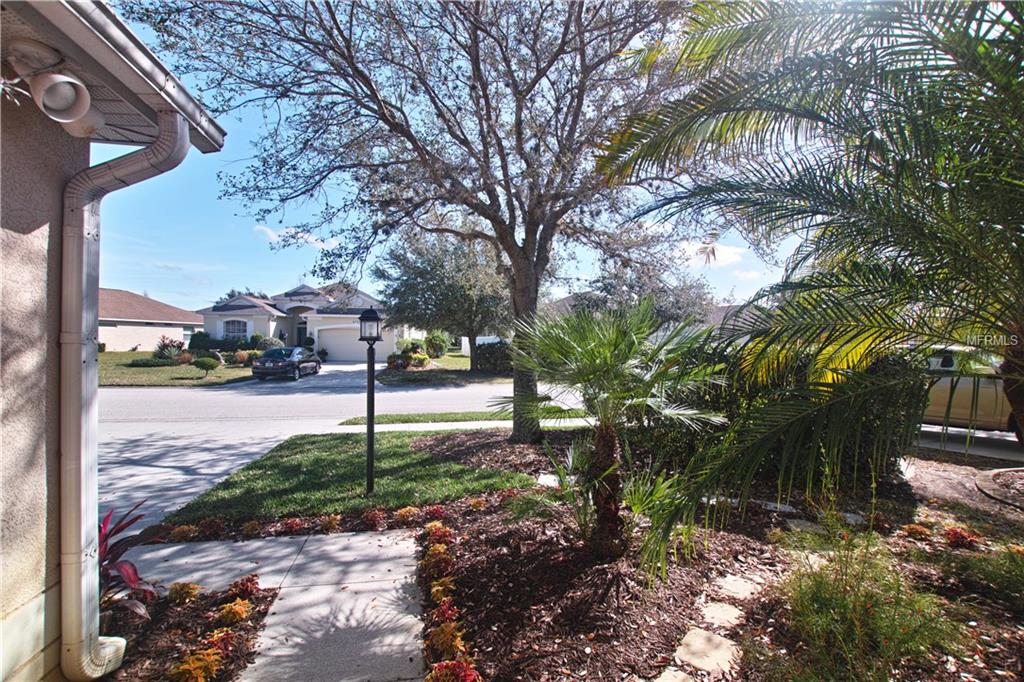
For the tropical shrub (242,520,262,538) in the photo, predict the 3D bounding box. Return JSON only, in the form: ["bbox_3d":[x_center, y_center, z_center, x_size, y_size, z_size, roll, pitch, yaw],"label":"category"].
[{"bbox_3d":[-2.227,1.595,3.660,0.165,0.150,0.165,0,0,0],"label":"tropical shrub"}]

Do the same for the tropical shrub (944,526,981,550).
[{"bbox_3d":[3.583,1.547,3.400,0.220,0.165,0.220,0,0,0],"label":"tropical shrub"}]

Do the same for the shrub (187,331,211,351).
[{"bbox_3d":[-20.581,0.033,28.000,1.450,1.500,1.400,0,0,-15],"label":"shrub"}]

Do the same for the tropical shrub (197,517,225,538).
[{"bbox_3d":[-2.601,1.585,3.680,0.215,0.170,0.215,0,0,0],"label":"tropical shrub"}]

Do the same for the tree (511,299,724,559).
[{"bbox_3d":[0.810,0.655,3.350,1.700,1.980,1.600,0,0,0],"label":"tree"}]

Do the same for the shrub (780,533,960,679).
[{"bbox_3d":[1.950,1.360,2.360,0.800,0.560,0.740,0,0,-15],"label":"shrub"}]

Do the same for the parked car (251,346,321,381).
[{"bbox_3d":[-11.100,1.060,21.300,1.800,1.450,4.700,0,0,-10],"label":"parked car"}]

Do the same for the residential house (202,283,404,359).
[{"bbox_3d":[-14.400,-1.400,33.400,12.600,5.600,13.000,0,0,-10],"label":"residential house"}]

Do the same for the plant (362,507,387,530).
[{"bbox_3d":[-1.232,1.590,3.820,0.210,0.180,0.210,0,0,0],"label":"plant"}]

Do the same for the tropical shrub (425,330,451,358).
[{"bbox_3d":[-5.118,0.250,29.300,1.750,1.900,1.750,0,0,0],"label":"tropical shrub"}]

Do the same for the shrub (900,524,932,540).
[{"bbox_3d":[3.386,1.585,3.570,0.205,0.130,0.200,0,0,-15],"label":"shrub"}]

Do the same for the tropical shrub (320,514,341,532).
[{"bbox_3d":[-1.579,1.575,3.710,0.162,0.150,0.180,0,0,-15],"label":"tropical shrub"}]

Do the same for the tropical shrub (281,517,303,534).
[{"bbox_3d":[-1.894,1.580,3.680,0.188,0.140,0.200,0,0,-15],"label":"tropical shrub"}]

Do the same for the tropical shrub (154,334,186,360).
[{"bbox_3d":[-20.578,0.485,25.700,1.750,1.750,1.750,0,0,0],"label":"tropical shrub"}]

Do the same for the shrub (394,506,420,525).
[{"bbox_3d":[-0.965,1.600,3.940,0.235,0.160,0.235,0,0,0],"label":"shrub"}]

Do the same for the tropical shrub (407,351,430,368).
[{"bbox_3d":[-5.305,1.050,24.200,1.360,1.020,1.200,0,0,-15],"label":"tropical shrub"}]

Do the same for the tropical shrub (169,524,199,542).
[{"bbox_3d":[-2.727,1.580,3.540,0.205,0.140,0.200,0,0,-15],"label":"tropical shrub"}]

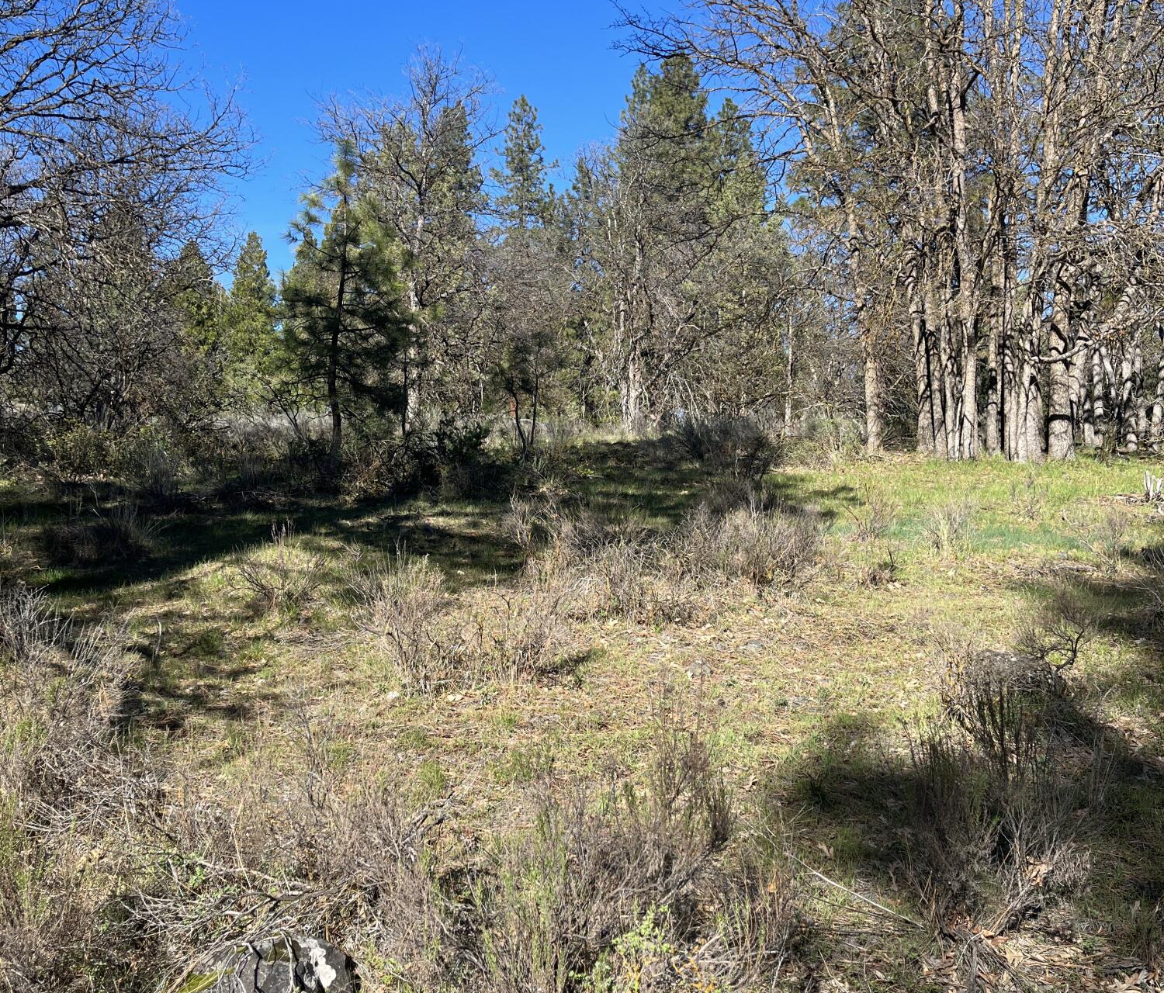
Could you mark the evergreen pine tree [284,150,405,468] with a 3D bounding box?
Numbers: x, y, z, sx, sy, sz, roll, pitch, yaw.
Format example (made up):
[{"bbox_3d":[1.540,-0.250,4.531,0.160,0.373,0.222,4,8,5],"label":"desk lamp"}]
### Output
[{"bbox_3d":[-4.599,-3.686,22.500,2.400,6.200,2.400,0,5,0],"label":"evergreen pine tree"}]

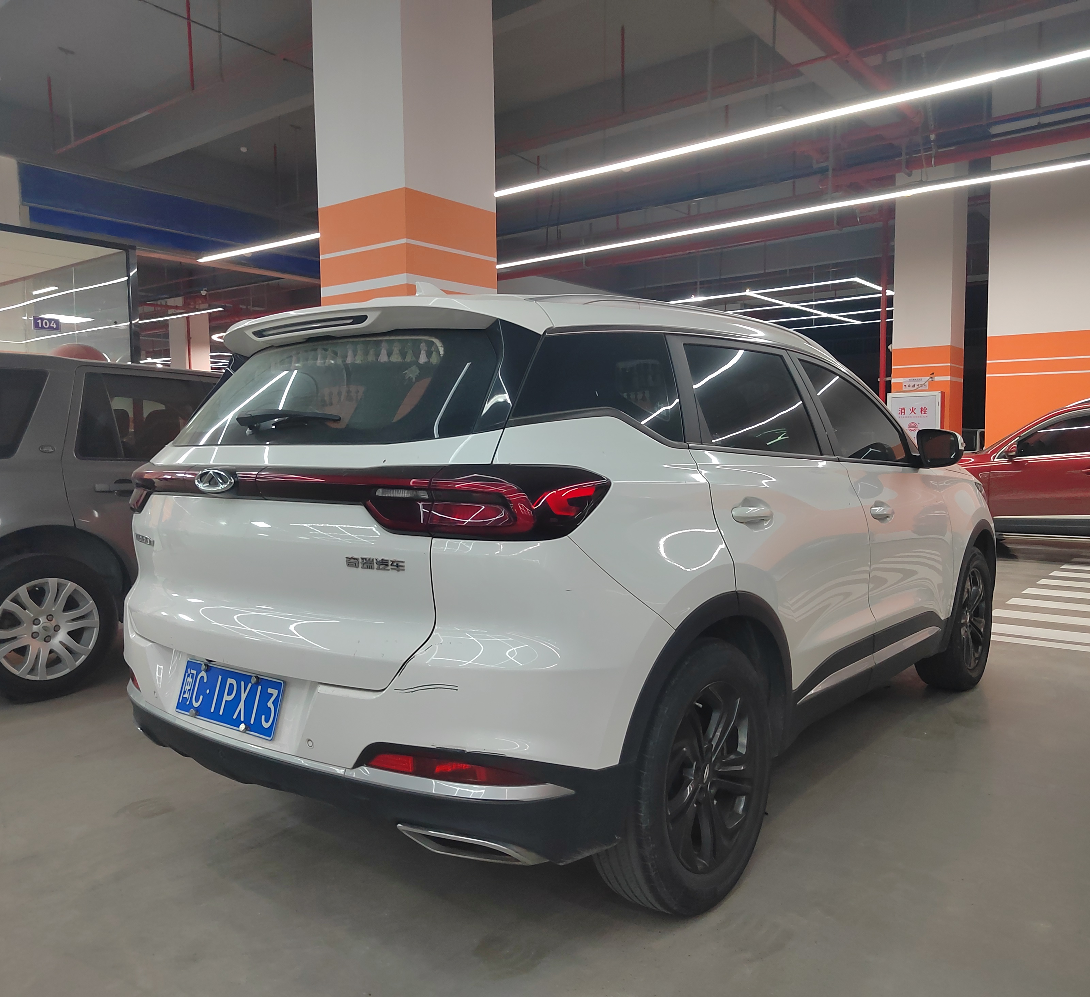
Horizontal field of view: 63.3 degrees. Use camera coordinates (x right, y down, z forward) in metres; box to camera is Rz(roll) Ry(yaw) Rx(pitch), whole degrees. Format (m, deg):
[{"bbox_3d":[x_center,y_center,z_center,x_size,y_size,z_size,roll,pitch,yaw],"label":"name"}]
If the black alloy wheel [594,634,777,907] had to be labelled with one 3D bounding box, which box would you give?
[{"bbox_3d":[0.368,0.729,2.417,0.230,0.720,0.725,2,4,39],"label":"black alloy wheel"}]

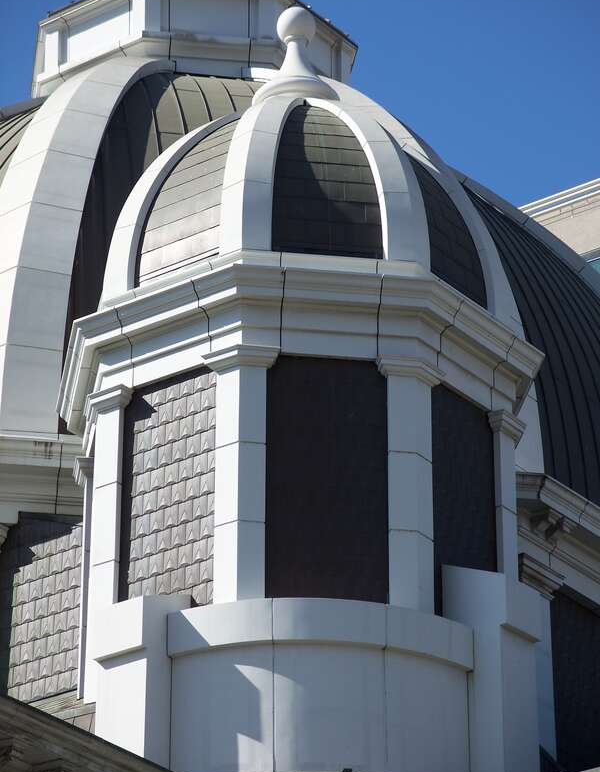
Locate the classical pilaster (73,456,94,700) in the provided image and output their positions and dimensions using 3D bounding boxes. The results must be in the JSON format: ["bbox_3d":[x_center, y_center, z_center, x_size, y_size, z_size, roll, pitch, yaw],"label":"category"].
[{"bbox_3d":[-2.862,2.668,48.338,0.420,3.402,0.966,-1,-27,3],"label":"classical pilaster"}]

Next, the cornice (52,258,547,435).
[{"bbox_3d":[-0.034,0.244,48.766,6.300,1.312,6.195,4,-27,-7],"label":"cornice"}]

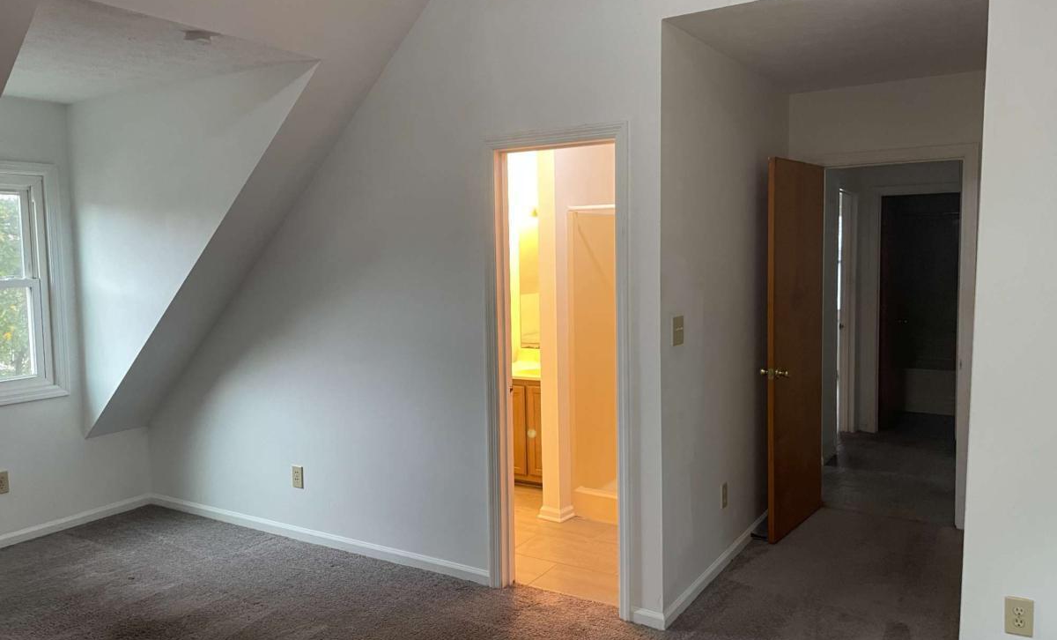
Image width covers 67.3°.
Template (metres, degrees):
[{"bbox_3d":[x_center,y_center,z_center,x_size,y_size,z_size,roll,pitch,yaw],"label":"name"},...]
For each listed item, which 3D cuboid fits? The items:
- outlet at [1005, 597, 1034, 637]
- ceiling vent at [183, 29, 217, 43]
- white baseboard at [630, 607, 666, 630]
[{"bbox_3d":[1.600,0.966,2.586,0.075,0.119,0.009,2,6,32],"label":"outlet"},{"bbox_3d":[-1.338,-1.154,3.238,0.130,0.032,0.130,2,6,32],"label":"ceiling vent"},{"bbox_3d":[0.504,1.241,3.323,0.150,0.070,0.016,2,6,32],"label":"white baseboard"}]

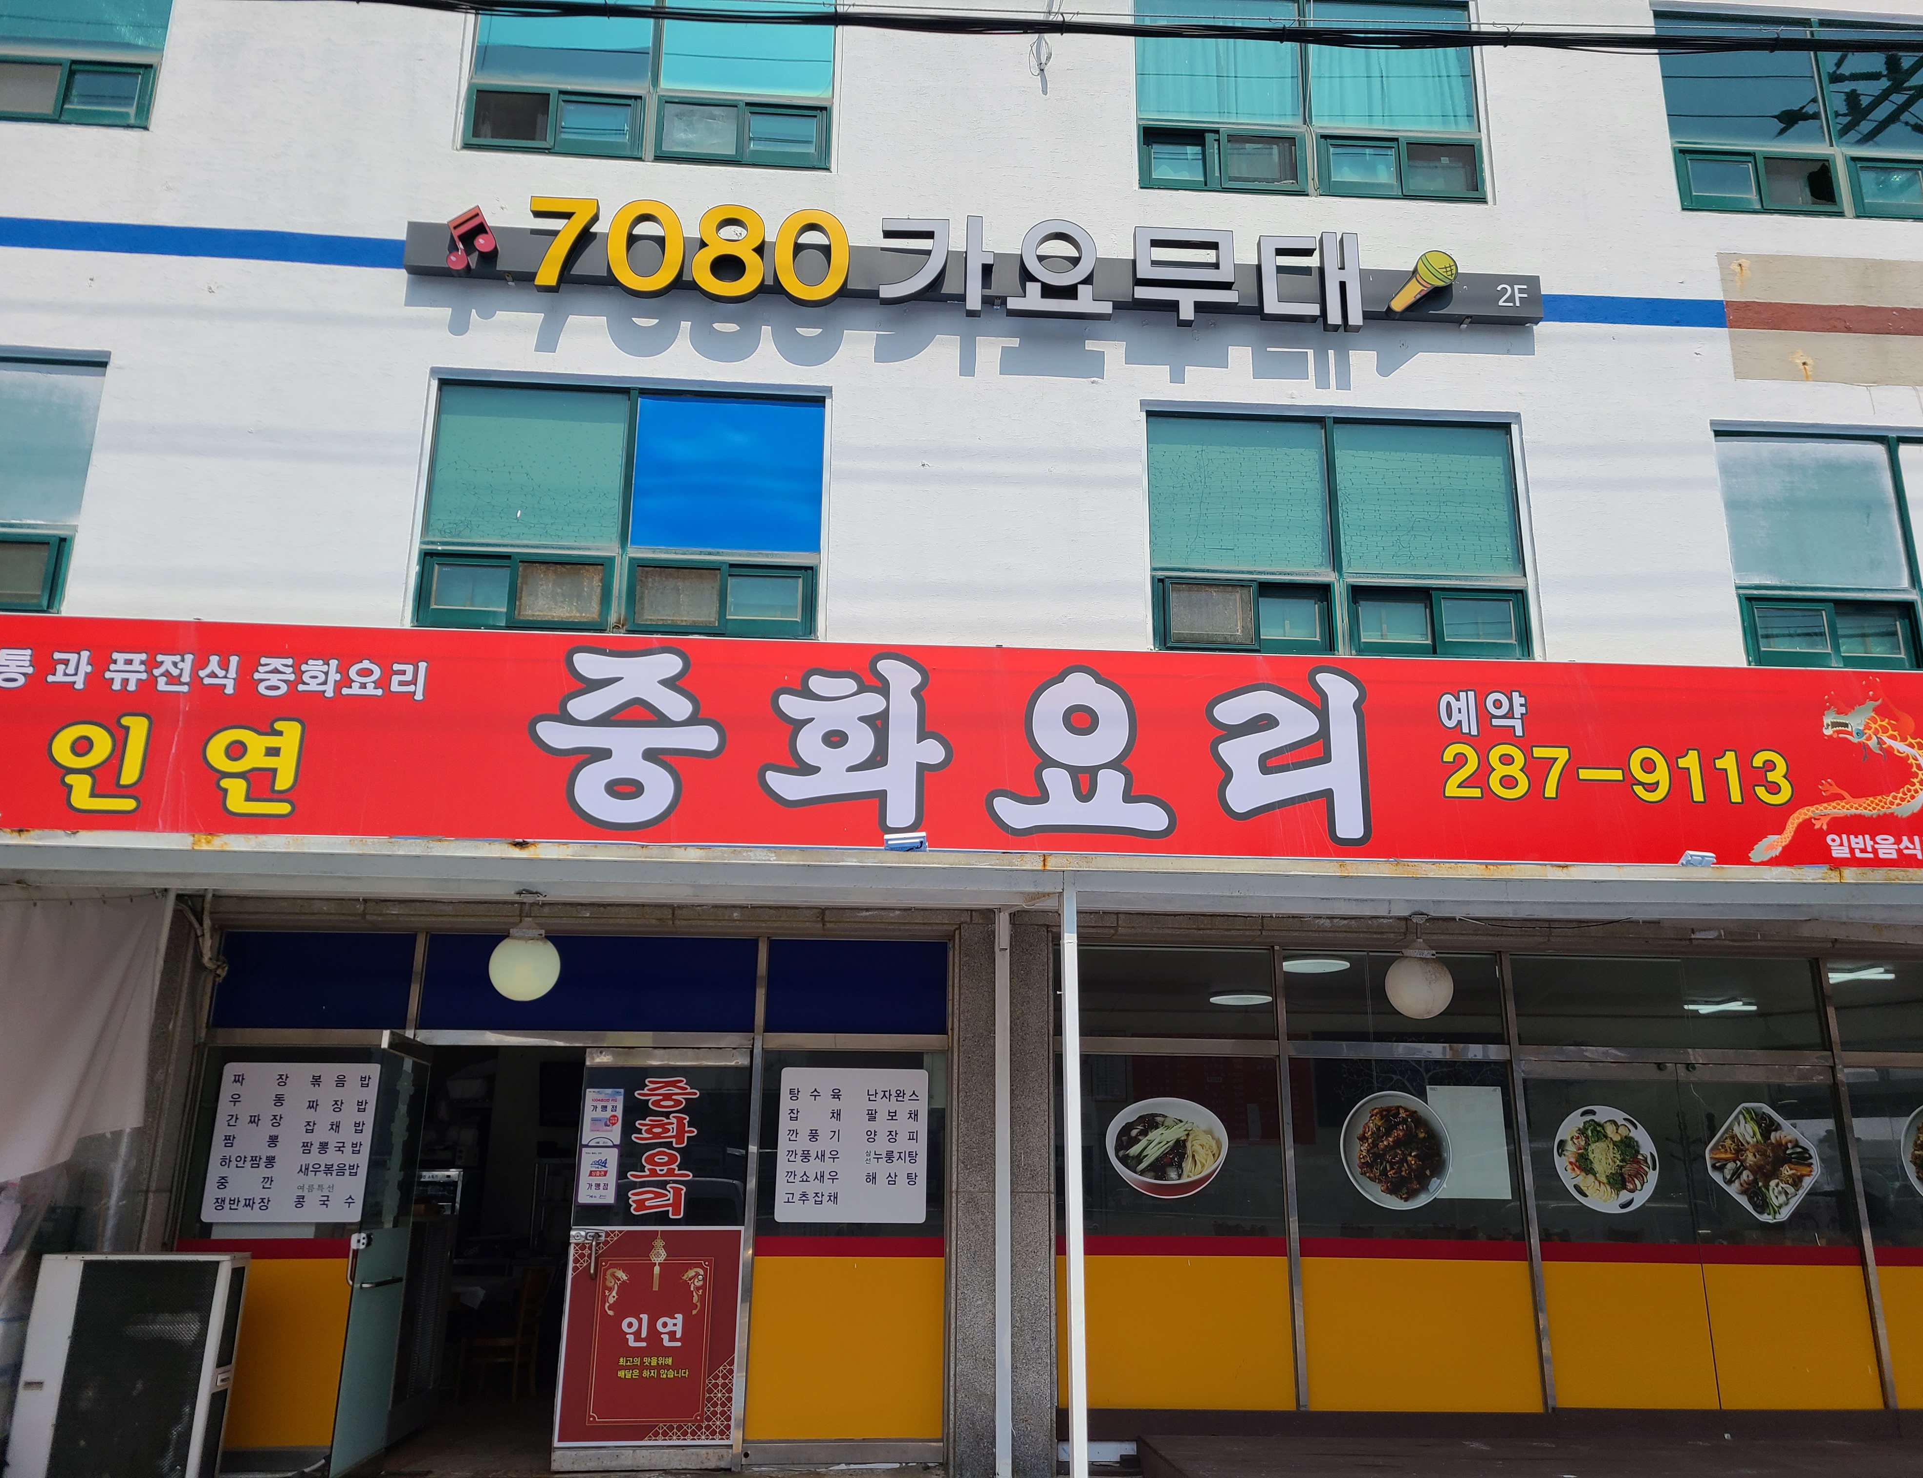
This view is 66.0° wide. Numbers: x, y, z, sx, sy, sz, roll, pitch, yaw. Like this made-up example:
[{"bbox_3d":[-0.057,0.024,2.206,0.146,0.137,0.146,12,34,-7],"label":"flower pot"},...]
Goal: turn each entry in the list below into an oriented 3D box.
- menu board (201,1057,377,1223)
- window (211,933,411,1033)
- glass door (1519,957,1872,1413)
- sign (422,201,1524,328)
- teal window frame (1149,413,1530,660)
[{"bbox_3d":[-3.413,2.065,7.582,0.768,0.778,0.030,1,-16,-4],"label":"menu board"},{"bbox_3d":[-3.591,1.348,8.244,1.062,0.533,0.060,2,-17,-4],"label":"window"},{"bbox_3d":[4.169,2.490,8.480,1.878,2.485,0.080,2,-17,-4],"label":"glass door"},{"bbox_3d":[0.176,-2.808,8.917,6.862,0.618,0.170,1,-16,-4],"label":"sign"},{"bbox_3d":[2.408,-1.309,9.479,2.425,1.645,0.100,2,-17,-4],"label":"teal window frame"}]

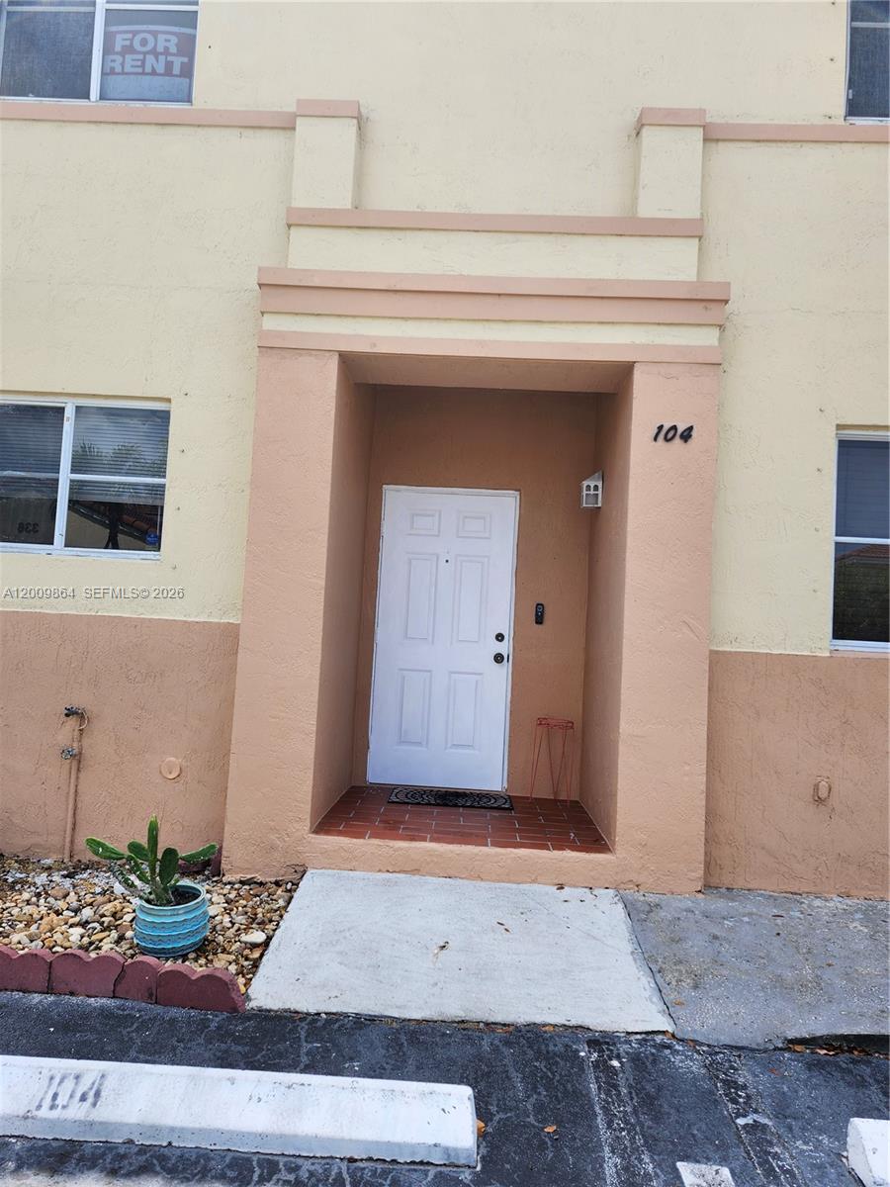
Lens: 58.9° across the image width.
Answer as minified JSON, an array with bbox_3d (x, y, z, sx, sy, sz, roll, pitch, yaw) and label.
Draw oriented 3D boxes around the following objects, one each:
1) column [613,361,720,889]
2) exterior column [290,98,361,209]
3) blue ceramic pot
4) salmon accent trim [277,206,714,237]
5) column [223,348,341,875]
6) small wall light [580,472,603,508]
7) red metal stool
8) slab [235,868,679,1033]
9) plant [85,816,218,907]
[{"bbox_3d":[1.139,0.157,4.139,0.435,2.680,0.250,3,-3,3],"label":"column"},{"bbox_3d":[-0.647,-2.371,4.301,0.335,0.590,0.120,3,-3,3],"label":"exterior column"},{"bbox_3d":[-1.119,1.339,3.242,0.310,0.210,0.310,3,-3,0],"label":"blue ceramic pot"},{"bbox_3d":[0.253,-1.968,4.233,2.210,0.096,0.100,3,-3,3],"label":"salmon accent trim"},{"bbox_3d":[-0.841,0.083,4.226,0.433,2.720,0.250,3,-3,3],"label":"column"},{"bbox_3d":[0.940,-0.664,5.036,0.120,0.235,0.125,3,-3,3],"label":"small wall light"},{"bbox_3d":[0.710,1.105,5.191,0.265,0.535,0.265,3,-3,3],"label":"red metal stool"},{"bbox_3d":[0.064,1.564,3.462,1.580,0.100,1.060,3,8,3],"label":"slab"},{"bbox_3d":[-1.214,1.084,3.262,0.560,0.335,0.360,3,-3,3],"label":"plant"}]

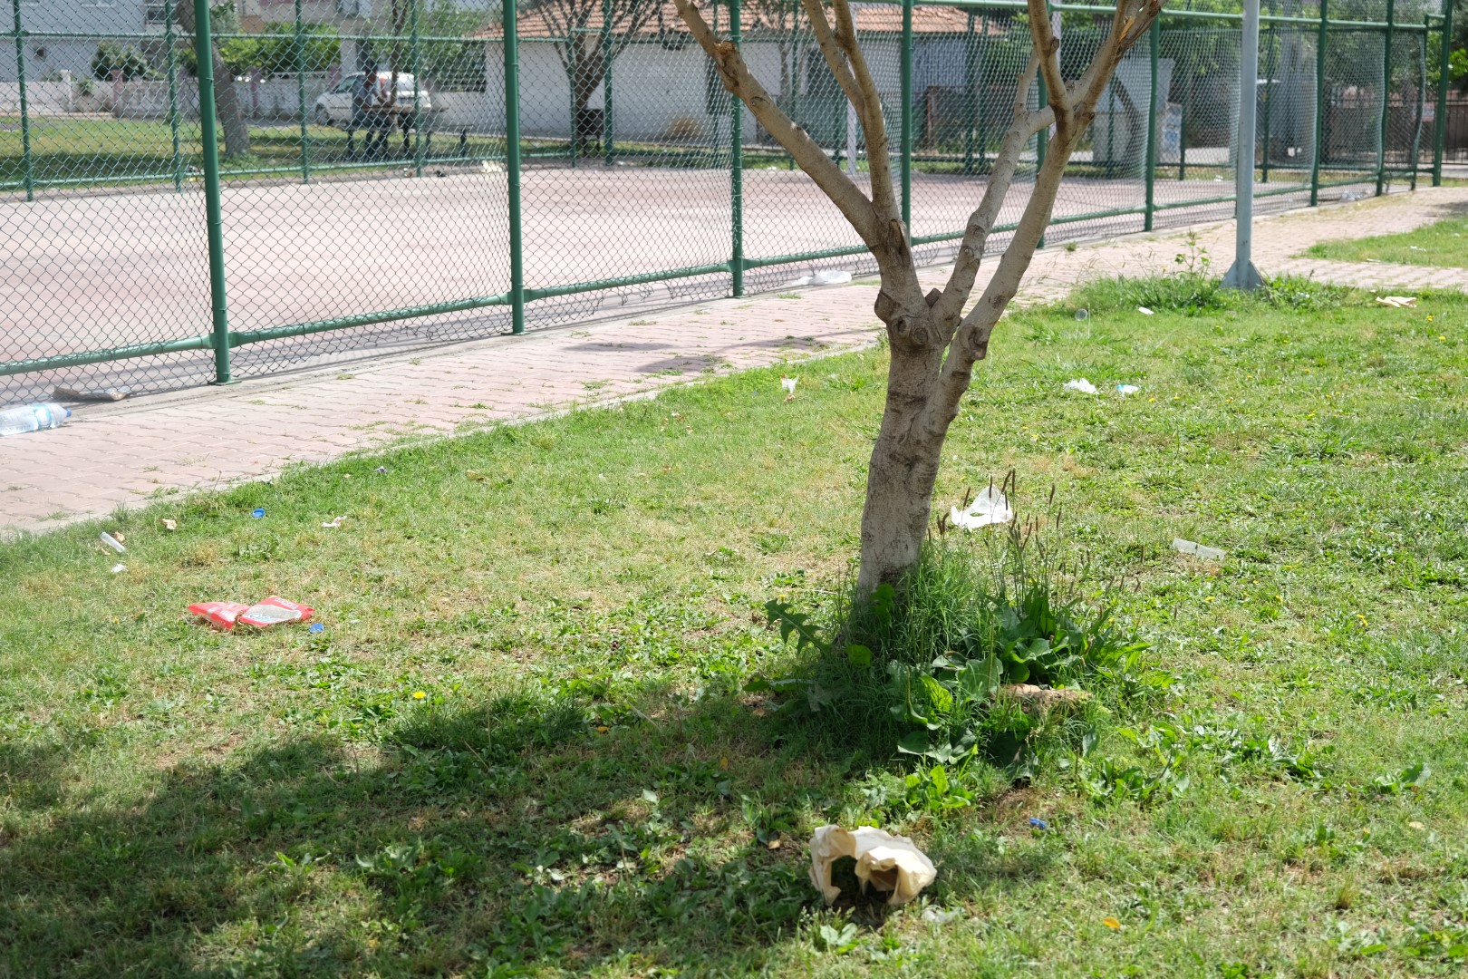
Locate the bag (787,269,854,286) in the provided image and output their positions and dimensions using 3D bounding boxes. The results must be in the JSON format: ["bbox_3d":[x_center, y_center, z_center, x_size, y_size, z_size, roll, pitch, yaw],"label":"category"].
[{"bbox_3d":[0.565,-1.377,12.235,0.430,0.090,0.220,0,12,0],"label":"bag"}]

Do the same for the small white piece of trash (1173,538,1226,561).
[{"bbox_3d":[1.323,0.170,5.335,0.075,0.030,0.170,-10,15,-39],"label":"small white piece of trash"}]

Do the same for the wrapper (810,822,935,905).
[{"bbox_3d":[0.231,0.631,3.137,0.205,0.090,0.140,1,12,6],"label":"wrapper"}]

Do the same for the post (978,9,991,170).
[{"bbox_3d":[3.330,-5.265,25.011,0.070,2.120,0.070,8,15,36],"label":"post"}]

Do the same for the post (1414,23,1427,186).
[{"bbox_3d":[7.897,-4.437,21.608,0.060,1.970,0.060,8,15,36],"label":"post"}]

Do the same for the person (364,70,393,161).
[{"bbox_3d":[-5.694,-5.970,29.800,0.720,1.380,0.520,-2,12,-10],"label":"person"}]

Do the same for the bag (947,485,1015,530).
[{"bbox_3d":[0.759,0.060,5.732,0.200,0.085,0.220,1,12,7],"label":"bag"}]

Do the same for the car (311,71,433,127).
[{"bbox_3d":[-9.984,-10.799,52.000,3.800,1.480,1.650,11,16,43],"label":"car"}]

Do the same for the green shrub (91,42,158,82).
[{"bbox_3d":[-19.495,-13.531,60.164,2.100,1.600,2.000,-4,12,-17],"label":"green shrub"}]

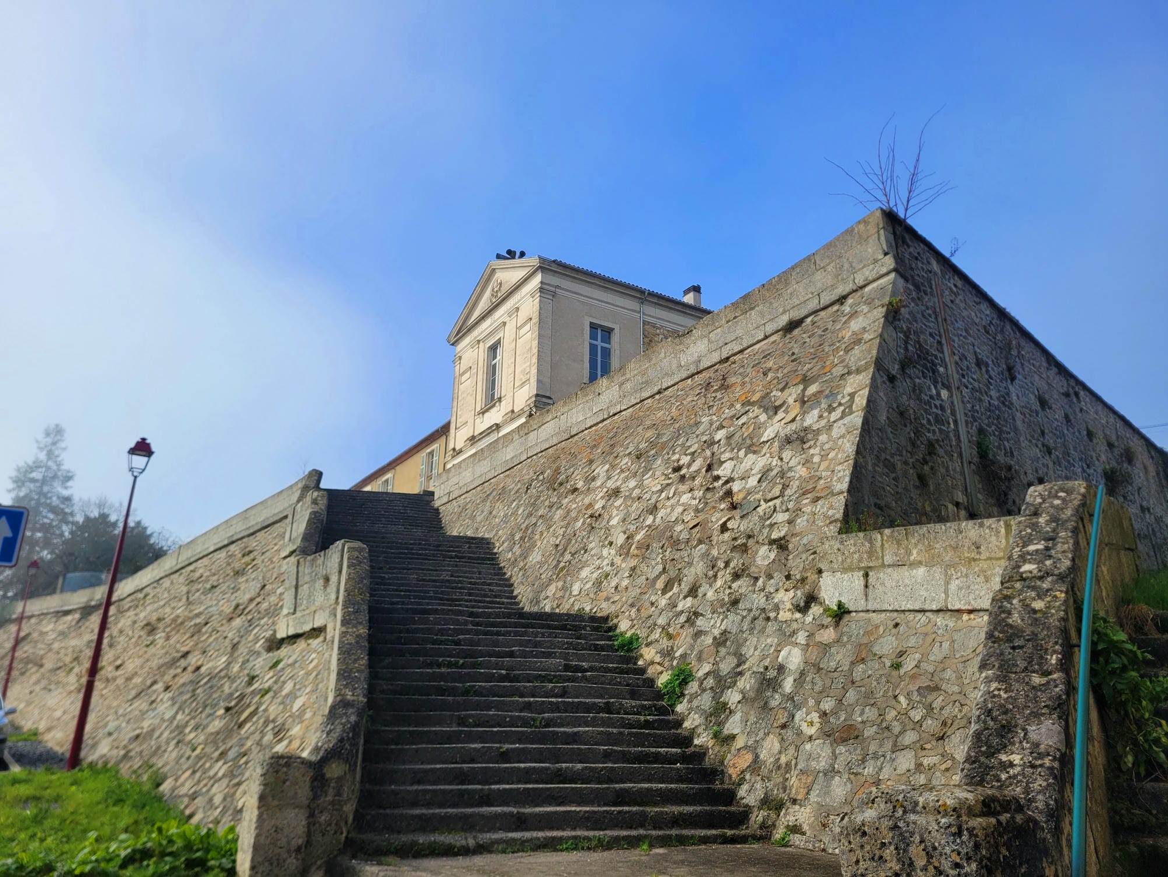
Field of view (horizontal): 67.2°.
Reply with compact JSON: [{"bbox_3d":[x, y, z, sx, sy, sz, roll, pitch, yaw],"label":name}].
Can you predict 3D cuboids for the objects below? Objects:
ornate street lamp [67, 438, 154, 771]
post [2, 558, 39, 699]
[{"bbox_3d":[-8.053,2.643,14.941,0.400,5.680,0.400,15,-25,-32],"label":"ornate street lamp"},{"bbox_3d":[-20.967,7.263,32.551,0.400,5.650,0.400,15,-25,-32],"label":"post"}]

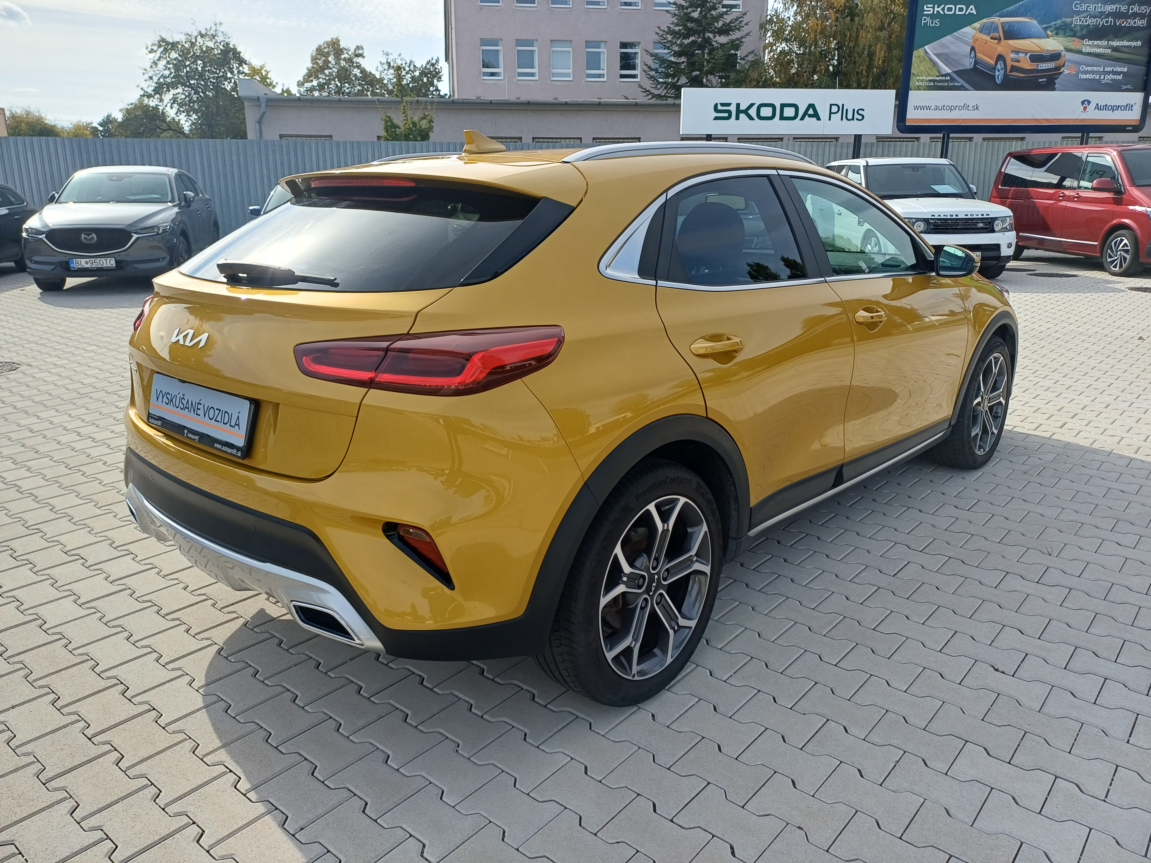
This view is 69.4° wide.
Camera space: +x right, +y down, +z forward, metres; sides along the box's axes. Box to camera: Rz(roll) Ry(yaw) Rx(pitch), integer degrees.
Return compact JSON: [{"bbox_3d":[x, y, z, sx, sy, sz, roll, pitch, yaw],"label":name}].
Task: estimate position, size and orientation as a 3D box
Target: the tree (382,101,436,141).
[{"bbox_3d":[-3.949,-6.136,19.818,1.500,3.860,1.500,-3,15,-10],"label":"tree"}]

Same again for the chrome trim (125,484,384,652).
[{"bbox_3d":[-0.919,0.346,2.267,1.380,0.210,0.160,14,22,41],"label":"chrome trim"}]

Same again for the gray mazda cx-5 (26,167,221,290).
[{"bbox_3d":[-6.660,-3.160,12.500,1.840,1.675,4.550,-4,17,-13],"label":"gray mazda cx-5"}]

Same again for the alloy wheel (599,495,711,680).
[{"bbox_3d":[0.164,0.401,2.272,0.180,0.490,0.490,14,22,41],"label":"alloy wheel"}]

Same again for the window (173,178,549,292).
[{"bbox_3d":[-0.638,-0.551,2.249,1.250,0.130,0.550,13,50,41],"label":"window"}]

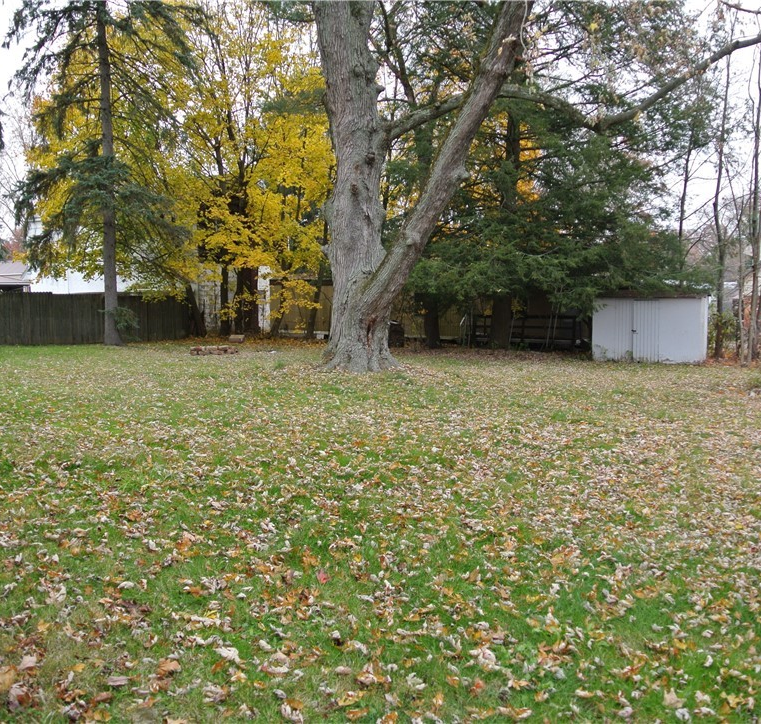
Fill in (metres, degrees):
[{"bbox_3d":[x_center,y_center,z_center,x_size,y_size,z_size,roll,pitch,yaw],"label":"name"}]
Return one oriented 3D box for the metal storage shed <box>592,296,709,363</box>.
[{"bbox_3d":[8.070,-1.030,24.200,3.080,1.970,2.250,2,4,26],"label":"metal storage shed"}]

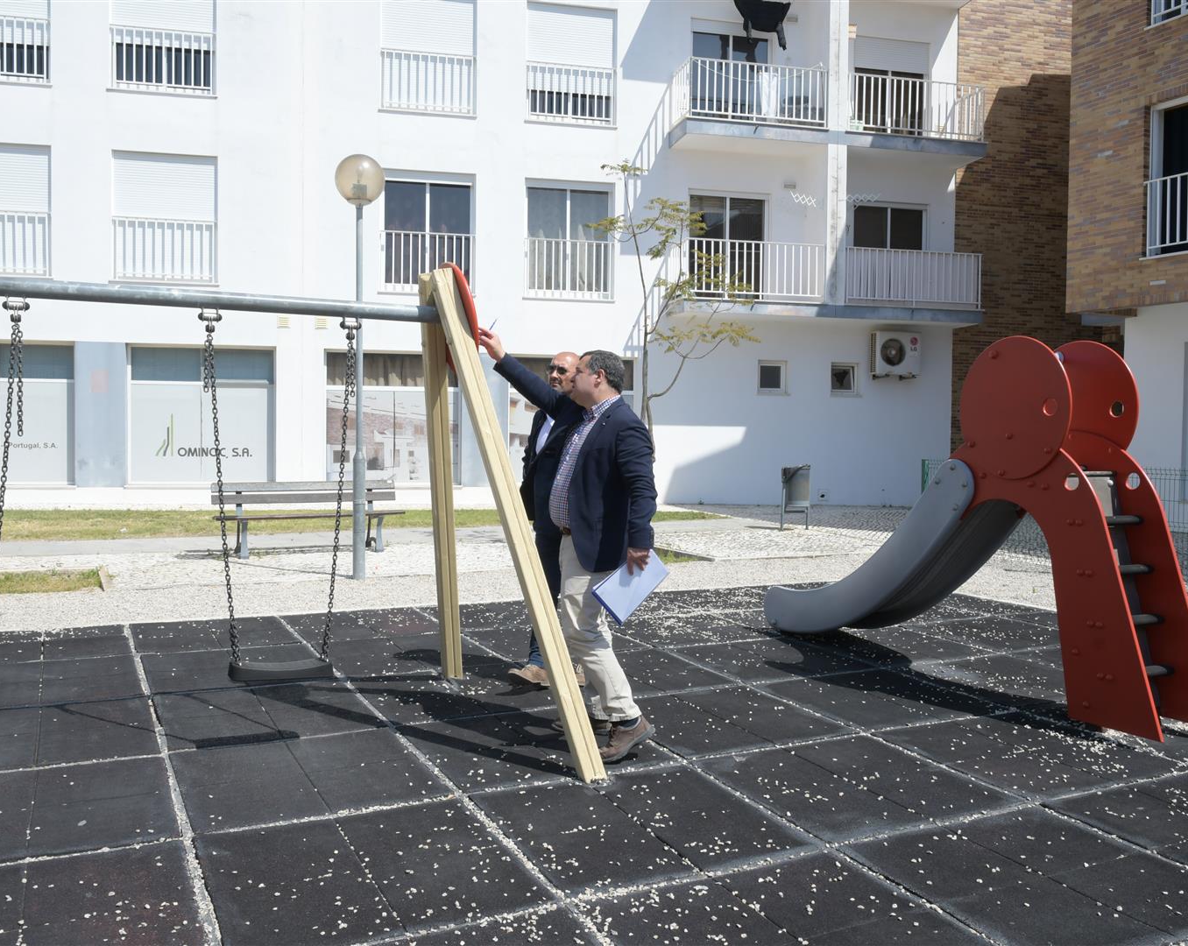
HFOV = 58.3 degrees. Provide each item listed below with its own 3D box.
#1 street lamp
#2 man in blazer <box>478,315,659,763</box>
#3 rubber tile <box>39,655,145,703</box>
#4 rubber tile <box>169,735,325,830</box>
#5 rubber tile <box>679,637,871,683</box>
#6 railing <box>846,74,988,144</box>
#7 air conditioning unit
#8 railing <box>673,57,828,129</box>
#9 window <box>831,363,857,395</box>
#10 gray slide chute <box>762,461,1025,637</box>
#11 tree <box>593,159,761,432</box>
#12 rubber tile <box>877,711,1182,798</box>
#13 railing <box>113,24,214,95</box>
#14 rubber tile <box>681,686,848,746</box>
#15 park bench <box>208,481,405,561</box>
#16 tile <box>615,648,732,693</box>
[{"bbox_3d":[-2.097,-0.933,9.554,0.440,3.780,0.440,1,3,0],"label":"street lamp"},{"bbox_3d":[-0.121,0.295,4.821,0.754,1.892,0.600,0,2,-14],"label":"man in blazer"},{"bbox_3d":[-2.724,1.150,5.814,0.495,0.040,0.983,-1,4,-26],"label":"rubber tile"},{"bbox_3d":[-1.405,1.252,4.256,0.490,0.042,0.980,-1,3,-26],"label":"rubber tile"},{"bbox_3d":[1.074,1.170,6.592,0.990,0.040,0.983,-1,4,-26],"label":"rubber tile"},{"bbox_3d":[5.408,-6.192,18.467,2.558,0.952,0.870,0,1,-13],"label":"railing"},{"bbox_3d":[5.411,-2.118,19.162,0.869,0.785,0.320,0,3,-13],"label":"air conditioning unit"},{"bbox_3d":[2.643,-6.296,18.073,2.383,0.981,0.950,0,3,-13],"label":"railing"},{"bbox_3d":[4.410,-1.666,18.750,0.519,0.556,0.120,0,2,-13],"label":"window"},{"bbox_3d":[1.895,0.505,6.803,0.520,1.200,2.060,0,2,-26],"label":"gray slide chute"},{"bbox_3d":[0.910,-1.272,11.731,1.700,4.279,1.550,0,2,-13],"label":"tree"},{"bbox_3d":[1.939,1.271,4.806,0.965,0.040,0.955,-1,4,-26],"label":"rubber tile"},{"bbox_3d":[-6.506,-6.224,16.043,1.467,0.902,0.070,0,2,-13],"label":"railing"},{"bbox_3d":[0.836,1.233,5.380,0.495,0.040,0.983,-1,4,-26],"label":"rubber tile"},{"bbox_3d":[-3.035,0.478,11.348,1.950,0.750,0.620,-1,3,-29],"label":"park bench"},{"bbox_3d":[0.410,1.165,6.204,0.480,0.040,0.950,-1,4,-26],"label":"tile"}]

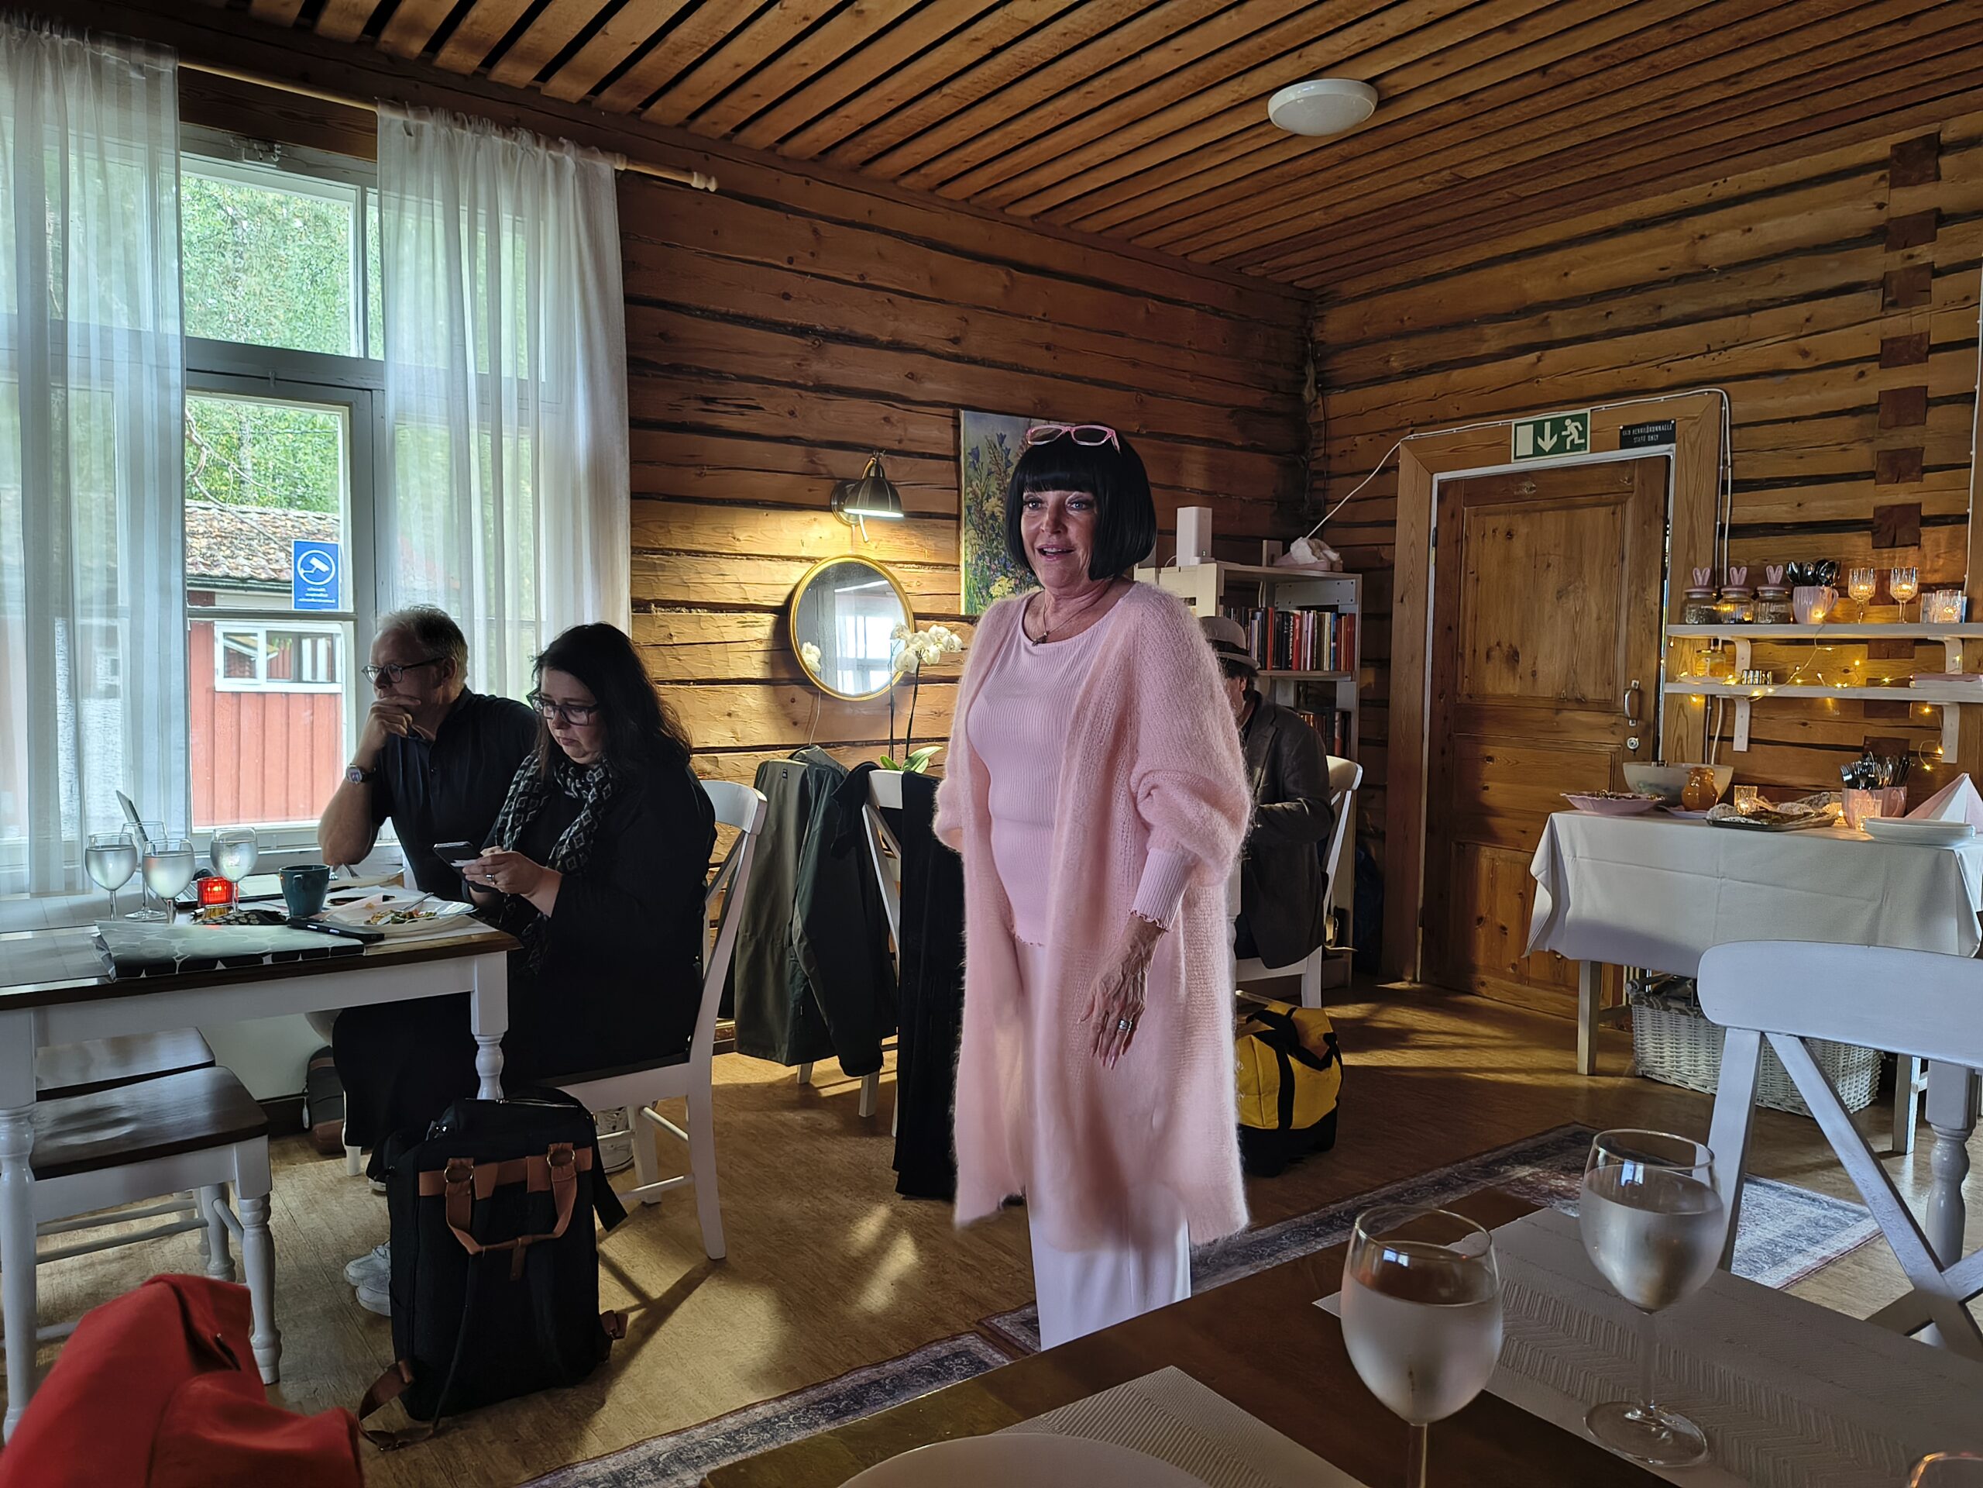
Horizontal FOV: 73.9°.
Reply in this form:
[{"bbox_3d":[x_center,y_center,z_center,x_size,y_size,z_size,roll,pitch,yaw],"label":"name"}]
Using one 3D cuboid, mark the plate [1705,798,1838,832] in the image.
[{"bbox_3d":[2.338,0.208,3.971,0.350,0.075,0.195,-3,5,-37],"label":"plate"}]

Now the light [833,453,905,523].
[{"bbox_3d":[-0.394,-0.818,4.217,0.190,0.220,0.240,-3,5,-37],"label":"light"}]

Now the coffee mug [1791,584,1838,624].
[{"bbox_3d":[2.530,-0.426,4.045,0.125,0.120,0.100,3,4,32],"label":"coffee mug"}]

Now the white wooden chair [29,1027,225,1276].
[{"bbox_3d":[-1.846,0.579,2.564,0.520,0.970,0.440,-2,5,-41],"label":"white wooden chair"}]

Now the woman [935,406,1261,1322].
[{"bbox_3d":[0.143,0.361,1.981,0.500,1.660,0.370,3,5,37],"label":"woman"}]

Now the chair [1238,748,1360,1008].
[{"bbox_3d":[0.756,0.537,3.968,0.520,0.970,0.440,-1,4,-28],"label":"chair"}]

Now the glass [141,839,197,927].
[{"bbox_3d":[-1.491,0.268,2.390,0.082,0.184,0.082,-1,4,-32],"label":"glass"}]

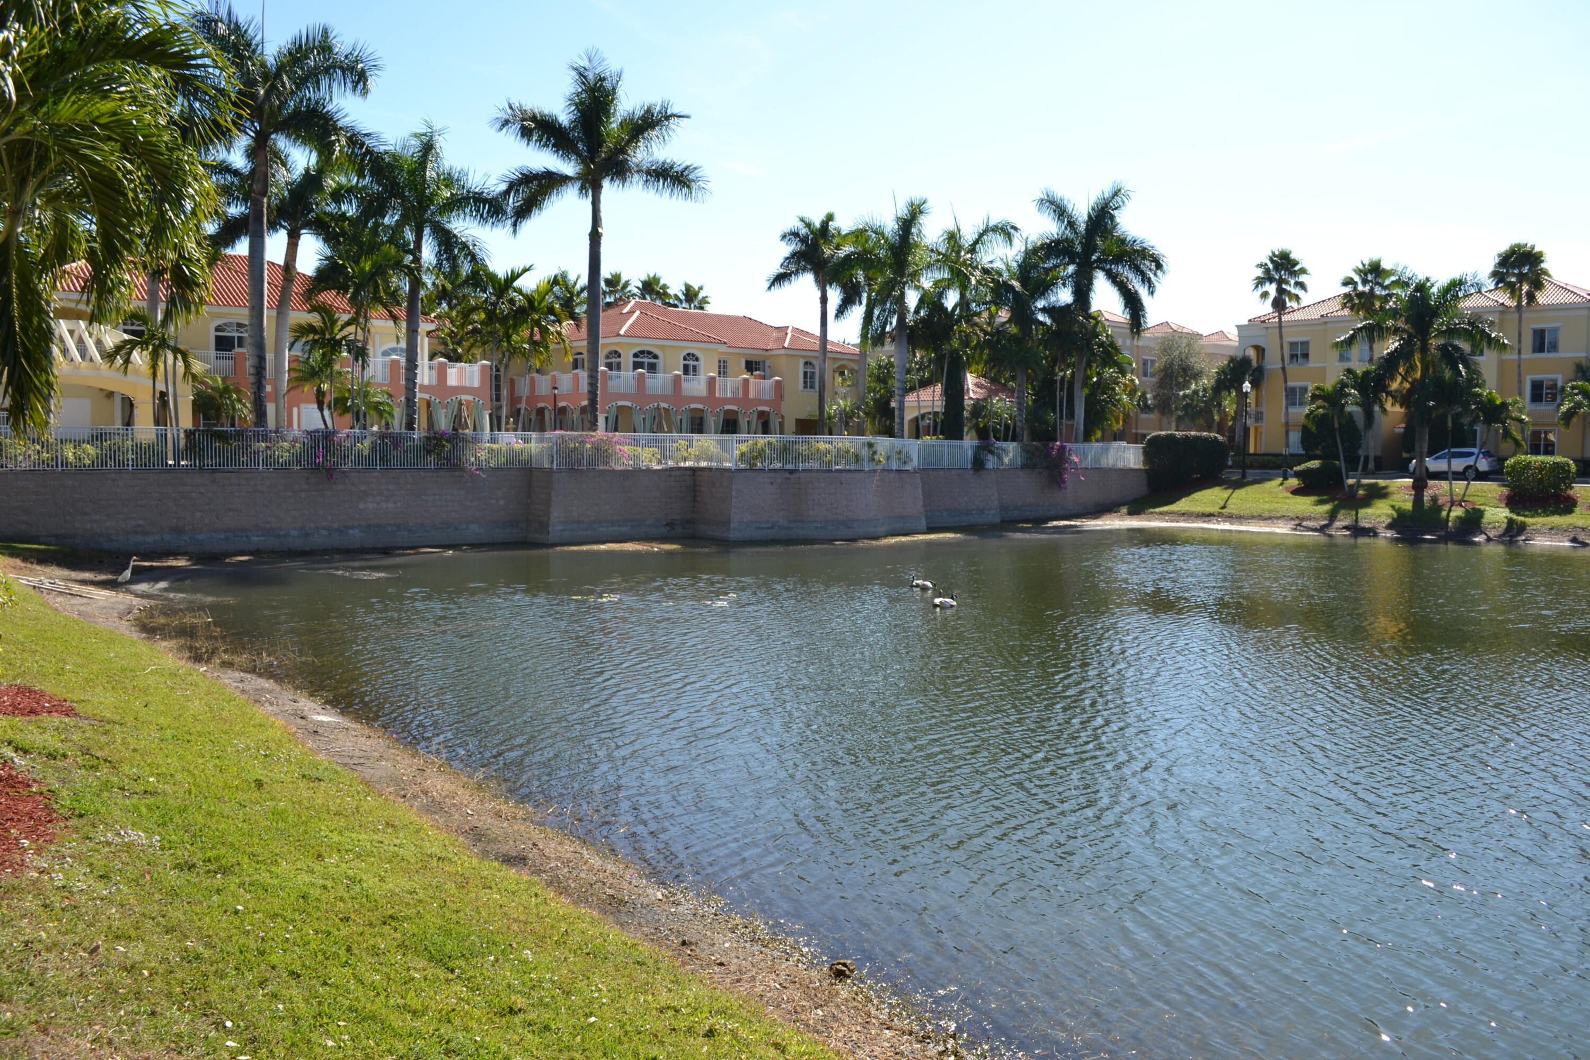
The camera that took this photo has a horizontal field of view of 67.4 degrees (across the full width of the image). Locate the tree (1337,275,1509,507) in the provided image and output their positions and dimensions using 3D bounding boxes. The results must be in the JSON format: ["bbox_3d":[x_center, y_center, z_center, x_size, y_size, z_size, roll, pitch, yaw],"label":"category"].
[{"bbox_3d":[30.280,-7.071,57.500,7.200,10.427,7.200,0,3,0],"label":"tree"}]

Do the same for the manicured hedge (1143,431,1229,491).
[{"bbox_3d":[20.871,-3.673,63.500,4.300,3.000,2.300,-1,4,-21],"label":"manicured hedge"}]

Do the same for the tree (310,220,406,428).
[{"bbox_3d":[-15.585,-6.622,42.500,3.300,8.815,3.300,0,3,0],"label":"tree"}]

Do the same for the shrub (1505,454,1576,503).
[{"bbox_3d":[33.156,-2.348,53.000,2.700,1.850,2.200,2,4,32],"label":"shrub"}]

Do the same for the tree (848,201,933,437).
[{"bbox_3d":[4.372,-9.003,54.500,4.000,12.326,4.000,0,3,0],"label":"tree"}]

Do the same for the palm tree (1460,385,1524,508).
[{"bbox_3d":[32.465,-3.991,55.500,3.000,5.600,3.000,3,4,30],"label":"palm tree"}]

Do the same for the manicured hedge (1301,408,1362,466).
[{"bbox_3d":[32.853,-5.513,73.000,3.400,3.870,3.200,2,4,24],"label":"manicured hedge"}]

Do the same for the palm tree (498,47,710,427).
[{"bbox_3d":[-7.678,-10.584,46.500,7.900,16.000,7.600,0,3,-9],"label":"palm tree"}]

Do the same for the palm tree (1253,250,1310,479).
[{"bbox_3d":[28.958,-9.991,71.000,3.100,13.310,3.100,2,3,22],"label":"palm tree"}]

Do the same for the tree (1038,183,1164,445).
[{"bbox_3d":[17.008,-11.419,66.500,6.900,15.610,6.700,1,3,14],"label":"tree"}]

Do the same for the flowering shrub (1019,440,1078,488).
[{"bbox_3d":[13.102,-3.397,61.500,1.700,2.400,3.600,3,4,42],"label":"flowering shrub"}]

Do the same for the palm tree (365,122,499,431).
[{"bbox_3d":[-13.560,-8.766,44.500,5.100,12.900,5.100,-1,4,-17],"label":"palm tree"}]

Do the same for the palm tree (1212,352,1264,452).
[{"bbox_3d":[27.297,-7.239,73.500,3.100,7.430,3.100,0,3,0],"label":"palm tree"}]

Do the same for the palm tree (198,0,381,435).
[{"bbox_3d":[-18.523,-10.578,43.000,6.600,16.380,6.600,-1,3,-23],"label":"palm tree"}]

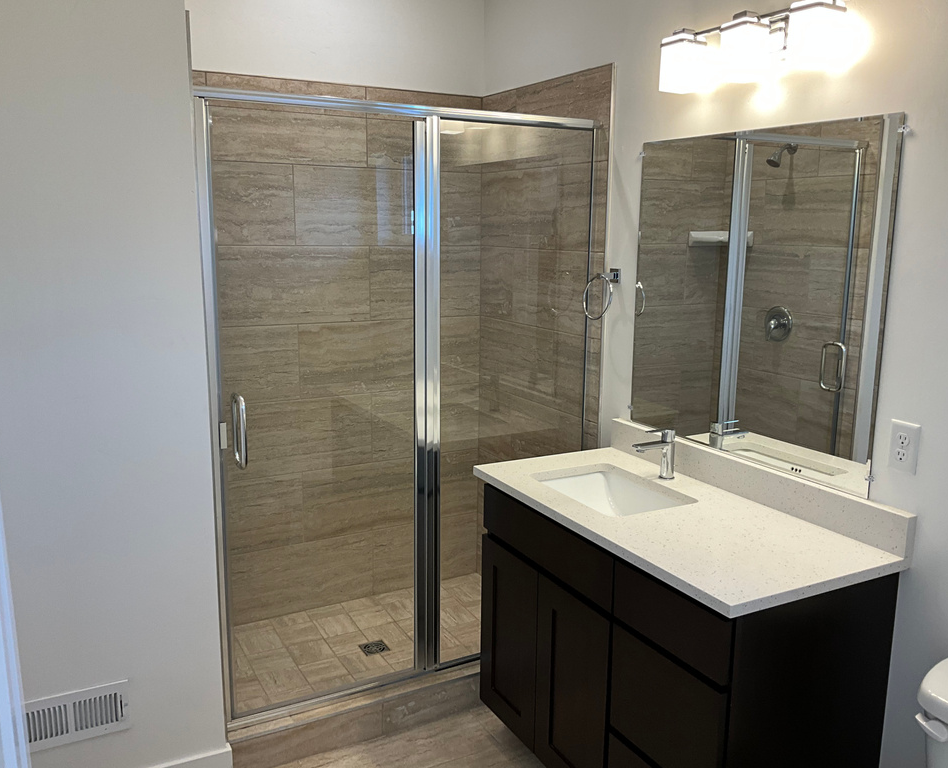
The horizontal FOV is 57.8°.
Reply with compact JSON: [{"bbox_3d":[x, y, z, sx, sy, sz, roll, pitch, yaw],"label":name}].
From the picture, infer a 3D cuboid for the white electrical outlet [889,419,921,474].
[{"bbox_3d":[0.997,0.148,1.992,0.008,0.116,0.072,-5,12,-27],"label":"white electrical outlet"}]

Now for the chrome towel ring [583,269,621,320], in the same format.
[{"bbox_3d":[0.443,-0.302,2.903,0.075,0.173,0.162,-5,12,-27],"label":"chrome towel ring"}]

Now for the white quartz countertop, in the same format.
[{"bbox_3d":[0.511,0.346,2.353,0.567,0.028,1.113,-5,12,-27],"label":"white quartz countertop"}]

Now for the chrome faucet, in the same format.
[{"bbox_3d":[0.536,0.214,2.567,0.165,0.152,0.046,-5,12,-27],"label":"chrome faucet"}]

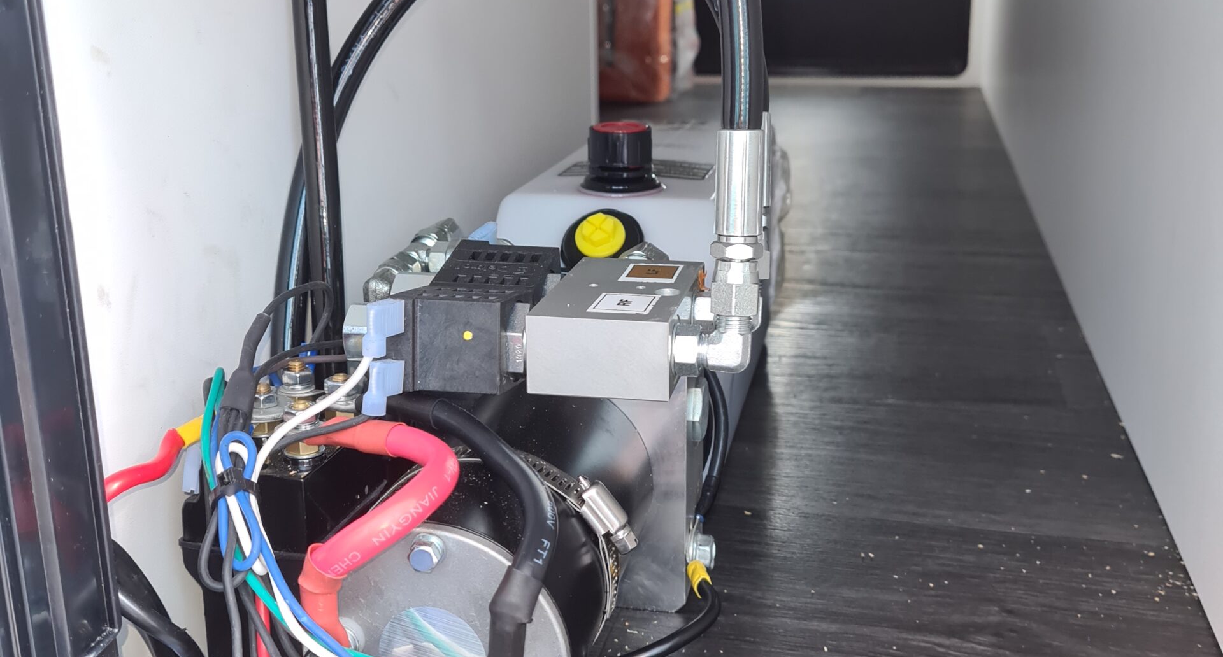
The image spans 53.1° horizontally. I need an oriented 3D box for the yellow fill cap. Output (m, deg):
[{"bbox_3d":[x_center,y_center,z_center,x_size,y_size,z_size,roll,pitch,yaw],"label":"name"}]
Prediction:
[{"bbox_3d":[-0.005,-0.039,0.505,0.021,0.021,0.013,2,-28,11],"label":"yellow fill cap"}]

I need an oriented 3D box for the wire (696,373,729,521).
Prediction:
[{"bbox_3d":[0.042,0.047,0.503,0.015,0.064,0.025,2,17,11],"label":"wire"}]

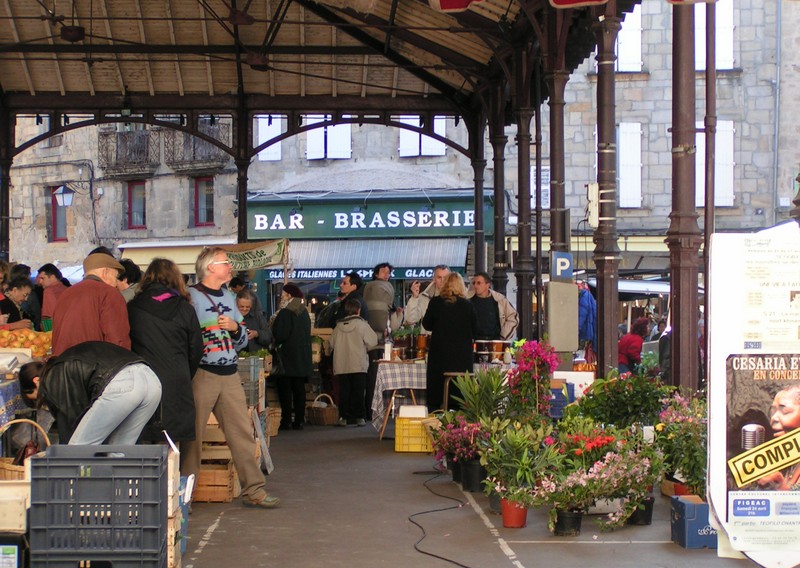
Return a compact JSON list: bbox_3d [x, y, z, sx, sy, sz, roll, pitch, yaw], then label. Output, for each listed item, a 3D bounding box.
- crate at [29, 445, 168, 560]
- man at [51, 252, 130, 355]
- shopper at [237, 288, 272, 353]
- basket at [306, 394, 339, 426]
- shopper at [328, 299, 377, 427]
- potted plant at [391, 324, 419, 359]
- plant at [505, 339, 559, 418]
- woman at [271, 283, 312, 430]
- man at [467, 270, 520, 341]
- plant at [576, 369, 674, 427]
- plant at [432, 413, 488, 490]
[{"bbox_3d":[-0.967,0.695,5.636,0.400,0.300,0.580,0,-1,-6],"label":"crate"},{"bbox_3d":[-1.987,0.644,11.200,0.520,1.660,0.400,0,-1,24],"label":"man"},{"bbox_3d":[-1.363,0.790,15.700,0.500,1.530,0.420,0,-1,12],"label":"shopper"},{"bbox_3d":[-0.908,1.466,20.276,0.380,0.363,0.300,0,-1,0],"label":"basket"},{"bbox_3d":[-0.540,0.902,19.900,0.540,1.460,0.360,0,-1,14],"label":"shopper"},{"bbox_3d":[0.047,0.605,18.192,0.290,0.360,0.260,0,-1,0],"label":"potted plant"},{"bbox_3d":[1.001,0.961,12.984,0.410,1.090,0.400,0,-1,0],"label":"plant"},{"bbox_3d":[-1.234,0.810,19.788,0.480,1.655,0.360,1,-1,-42],"label":"woman"},{"bbox_3d":[0.987,0.744,18.900,0.620,1.740,0.420,0,-1,18],"label":"man"},{"bbox_3d":[1.632,1.059,12.600,0.720,0.880,0.650,0,-1,-2],"label":"plant"},{"bbox_3d":[0.429,1.226,12.579,0.420,0.544,0.400,0,-1,0],"label":"plant"}]

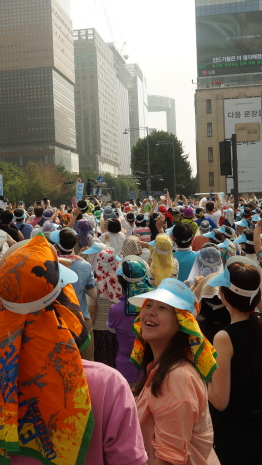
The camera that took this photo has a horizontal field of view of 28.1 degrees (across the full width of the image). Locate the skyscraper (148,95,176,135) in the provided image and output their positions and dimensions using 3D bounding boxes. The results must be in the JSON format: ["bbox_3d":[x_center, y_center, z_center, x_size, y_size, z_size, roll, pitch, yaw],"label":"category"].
[{"bbox_3d":[32.065,-90.301,590.000,42.000,131.000,45.000,-2,3,10],"label":"skyscraper"}]

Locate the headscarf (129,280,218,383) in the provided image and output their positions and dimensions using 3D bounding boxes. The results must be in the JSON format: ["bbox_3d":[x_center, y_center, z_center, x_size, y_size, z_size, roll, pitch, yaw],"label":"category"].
[{"bbox_3d":[0.164,0.378,2.020,0.280,0.360,0.250,0,4,38],"label":"headscarf"}]

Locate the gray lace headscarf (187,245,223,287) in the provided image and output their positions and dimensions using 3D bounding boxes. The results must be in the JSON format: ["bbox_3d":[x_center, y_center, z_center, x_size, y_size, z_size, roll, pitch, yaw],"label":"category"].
[{"bbox_3d":[0.639,0.300,4.500,0.290,0.370,0.270,-2,3,8],"label":"gray lace headscarf"}]

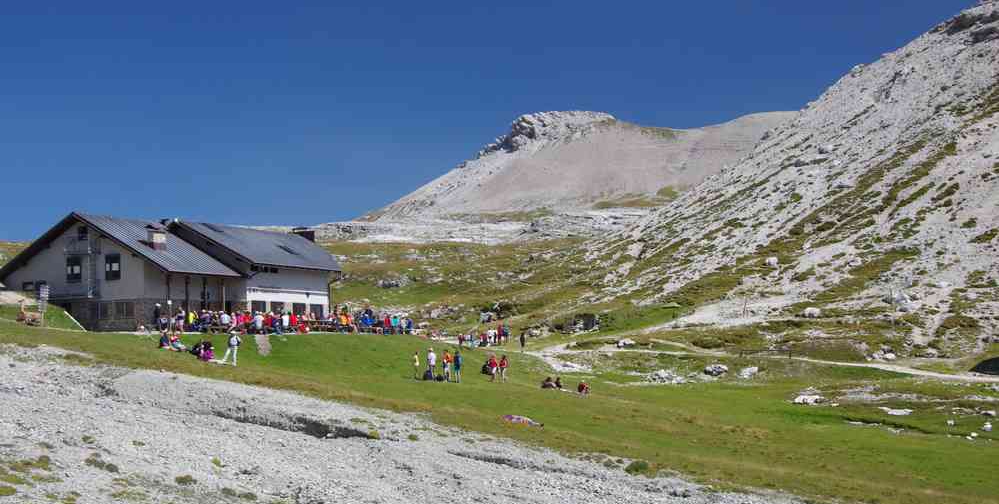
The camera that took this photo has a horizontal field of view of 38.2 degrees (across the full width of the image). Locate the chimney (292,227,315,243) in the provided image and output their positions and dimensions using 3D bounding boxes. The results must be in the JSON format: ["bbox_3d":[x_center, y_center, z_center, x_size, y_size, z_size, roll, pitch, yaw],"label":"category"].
[{"bbox_3d":[-15.882,-1.333,118.000,1.850,1.250,0.800,-2,-5,37],"label":"chimney"}]

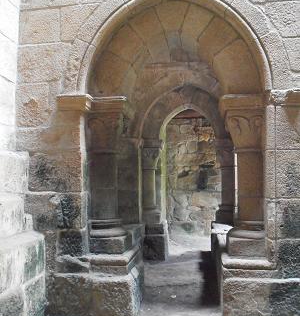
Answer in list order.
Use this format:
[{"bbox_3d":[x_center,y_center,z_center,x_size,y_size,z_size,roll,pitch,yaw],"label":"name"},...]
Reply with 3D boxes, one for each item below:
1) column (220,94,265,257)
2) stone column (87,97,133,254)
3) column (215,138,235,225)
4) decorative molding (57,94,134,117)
[{"bbox_3d":[1.046,0.183,4.766,0.470,1.717,0.470,0,-3,7],"label":"column"},{"bbox_3d":[-0.463,0.198,4.965,0.470,1.714,0.470,0,-3,7],"label":"stone column"},{"bbox_3d":[1.291,0.404,7.273,0.380,1.410,0.380,0,-3,7],"label":"column"},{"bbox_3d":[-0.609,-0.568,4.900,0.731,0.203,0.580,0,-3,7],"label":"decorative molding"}]

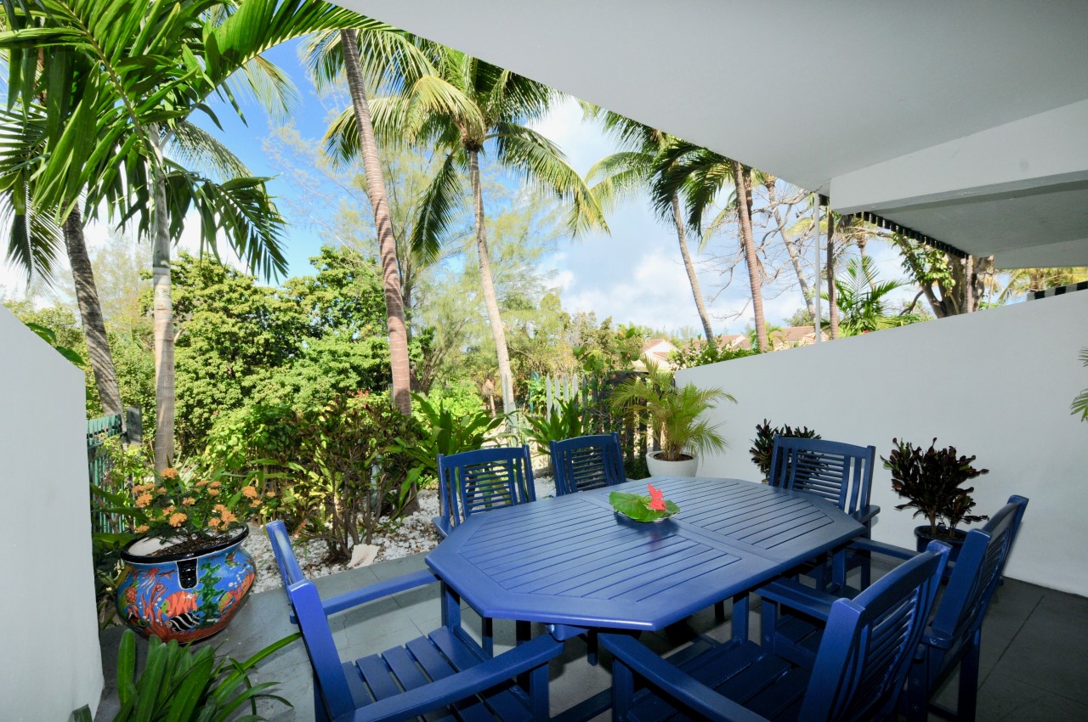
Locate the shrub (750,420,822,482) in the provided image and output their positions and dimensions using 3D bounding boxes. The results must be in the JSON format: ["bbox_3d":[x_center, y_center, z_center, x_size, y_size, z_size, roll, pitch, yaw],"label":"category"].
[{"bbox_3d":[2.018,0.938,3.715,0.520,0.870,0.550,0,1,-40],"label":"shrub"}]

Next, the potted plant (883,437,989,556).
[{"bbox_3d":[2.593,0.966,2.965,0.520,0.900,0.520,0,1,-40],"label":"potted plant"}]

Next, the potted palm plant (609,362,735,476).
[{"bbox_3d":[1.229,0.715,4.443,0.900,1.350,1.100,0,1,-40],"label":"potted palm plant"}]

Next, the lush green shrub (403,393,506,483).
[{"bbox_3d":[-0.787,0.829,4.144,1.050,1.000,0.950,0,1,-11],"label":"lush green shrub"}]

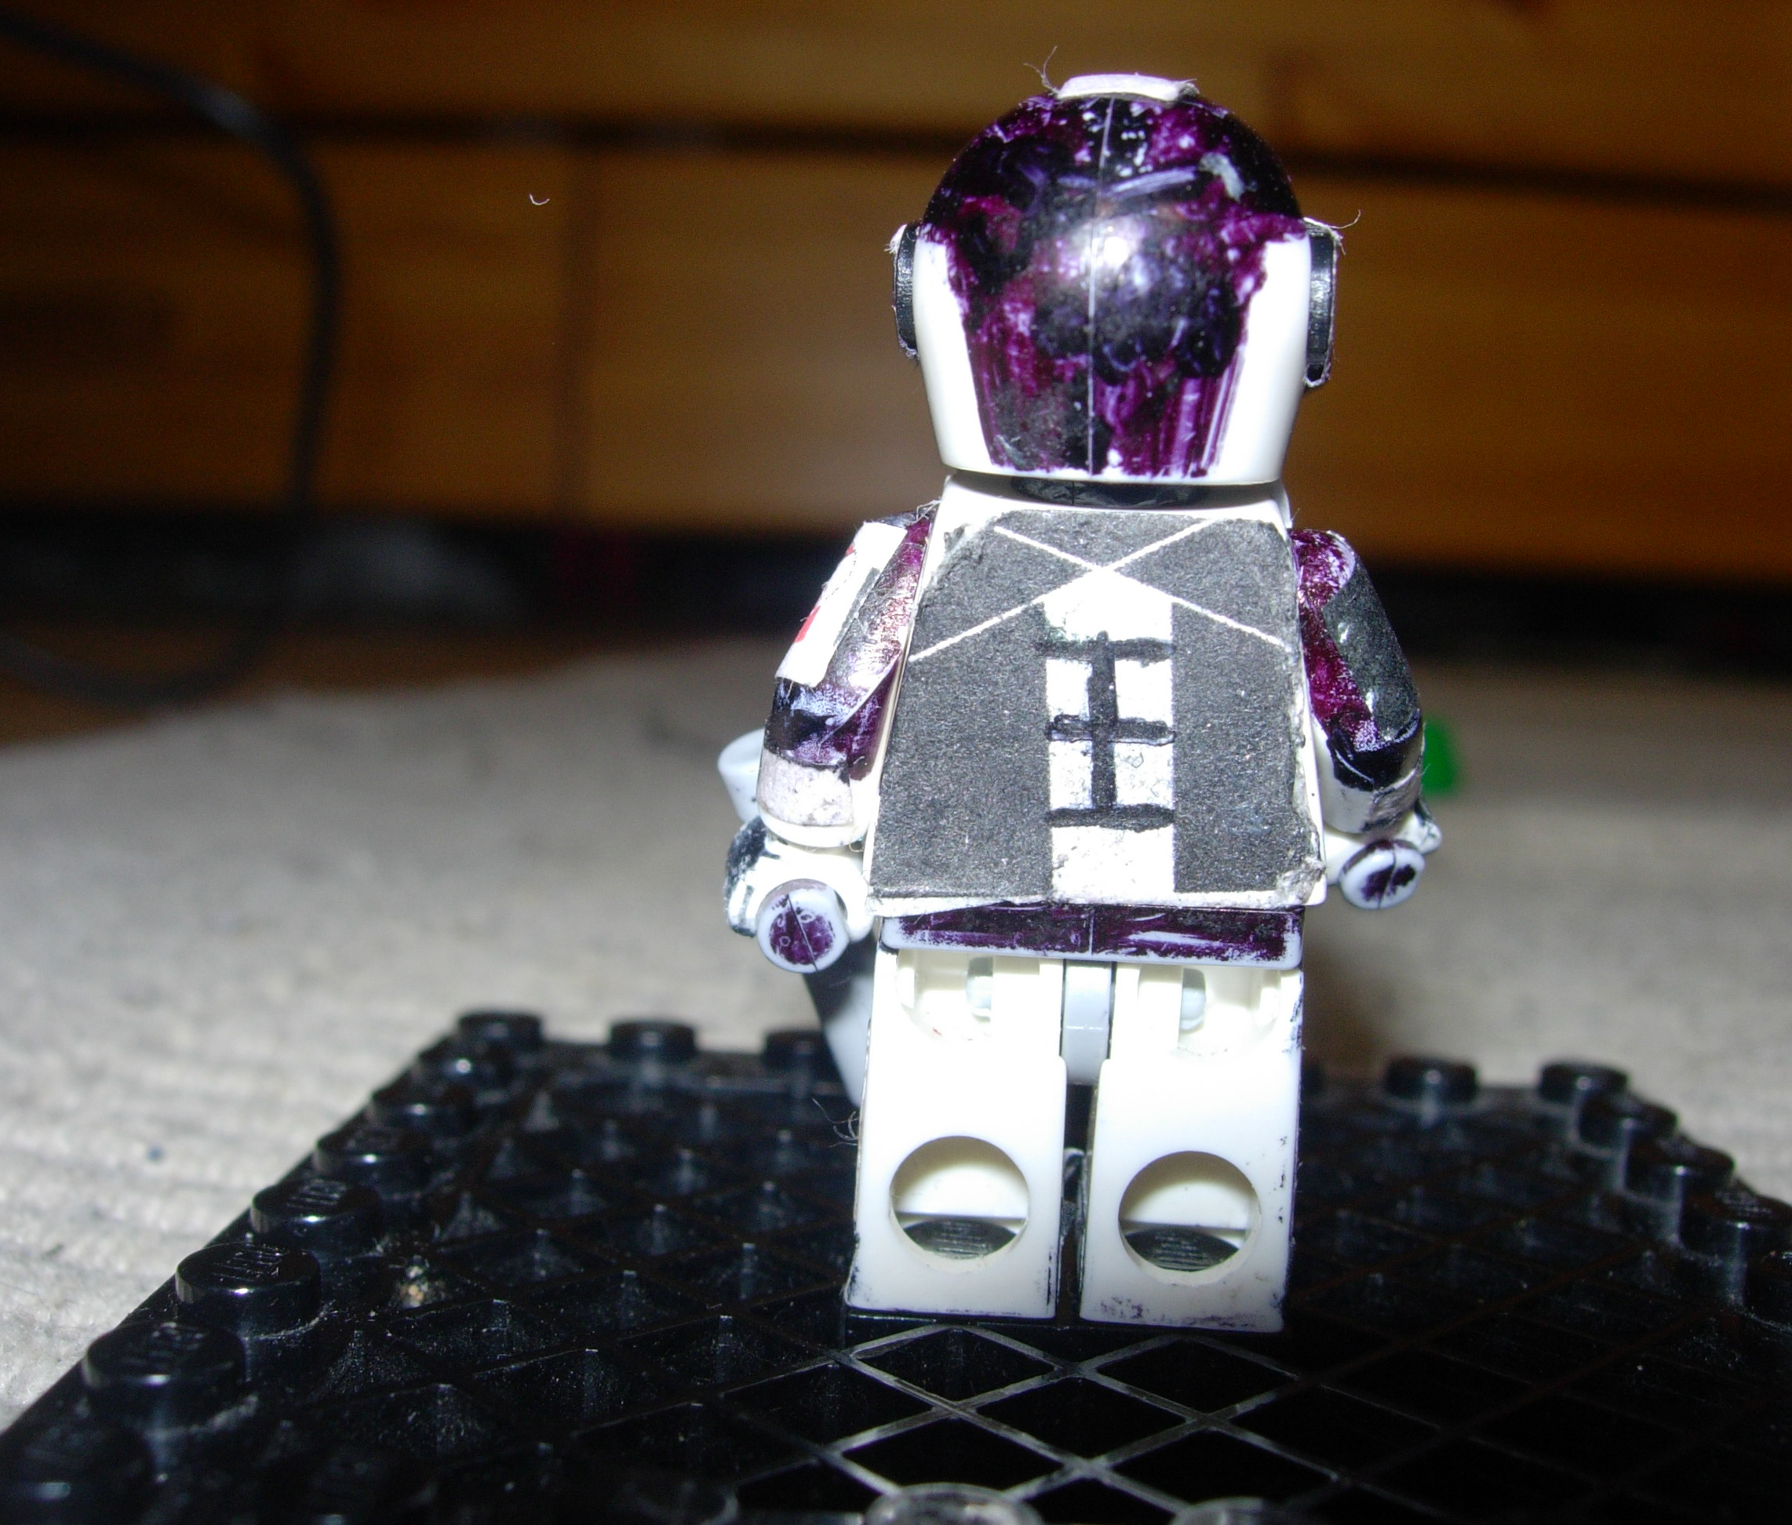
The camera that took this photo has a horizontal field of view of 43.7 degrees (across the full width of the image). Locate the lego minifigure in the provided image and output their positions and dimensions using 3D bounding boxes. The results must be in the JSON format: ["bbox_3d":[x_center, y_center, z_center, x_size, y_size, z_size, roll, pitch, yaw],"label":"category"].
[{"bbox_3d":[0.007,-0.003,0.084,0.027,0.045,0.015,2,6,2],"label":"lego minifigure"}]

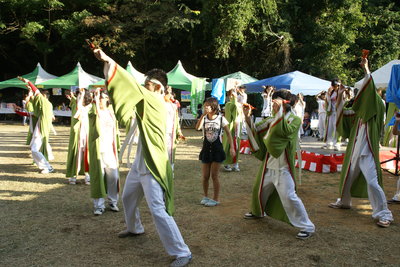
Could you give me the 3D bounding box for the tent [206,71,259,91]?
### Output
[{"bbox_3d":[1.964,-1.870,20.415,2.900,2.650,2.900,2,6,15],"label":"tent"}]

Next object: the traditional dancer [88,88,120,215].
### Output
[{"bbox_3d":[-1.170,0.214,4.954,0.430,1.540,0.410,1,6,8],"label":"traditional dancer"}]

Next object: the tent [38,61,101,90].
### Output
[{"bbox_3d":[-6.449,-2.133,20.892,2.750,3.080,2.750,2,6,22],"label":"tent"}]

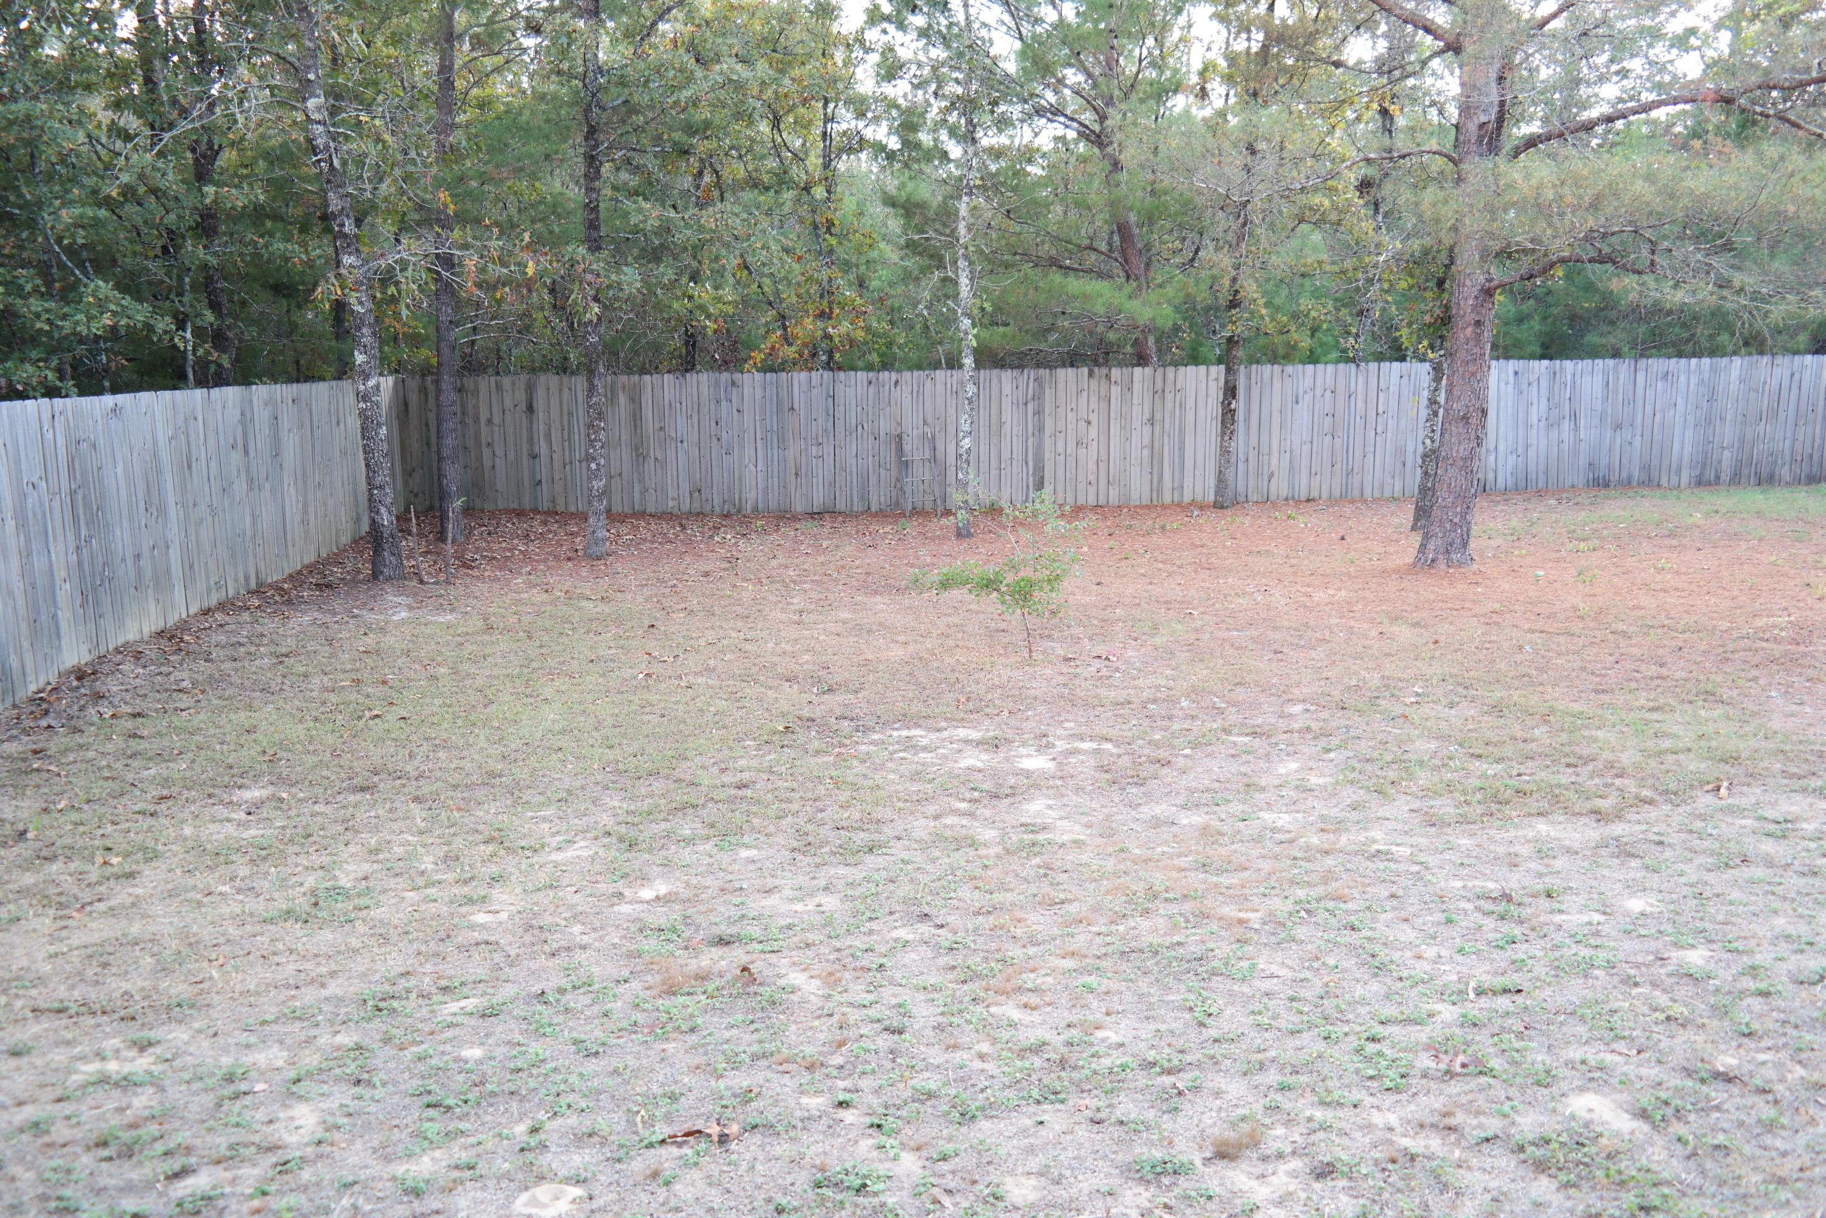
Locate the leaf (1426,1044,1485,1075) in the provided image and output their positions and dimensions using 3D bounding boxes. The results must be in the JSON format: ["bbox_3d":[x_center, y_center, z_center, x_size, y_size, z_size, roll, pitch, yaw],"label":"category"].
[{"bbox_3d":[1.504,1.242,3.791,0.160,0.045,0.110,4,11,23],"label":"leaf"}]

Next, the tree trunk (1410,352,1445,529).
[{"bbox_3d":[5.614,-1.816,14.817,0.240,1.960,0.240,7,10,20],"label":"tree trunk"}]

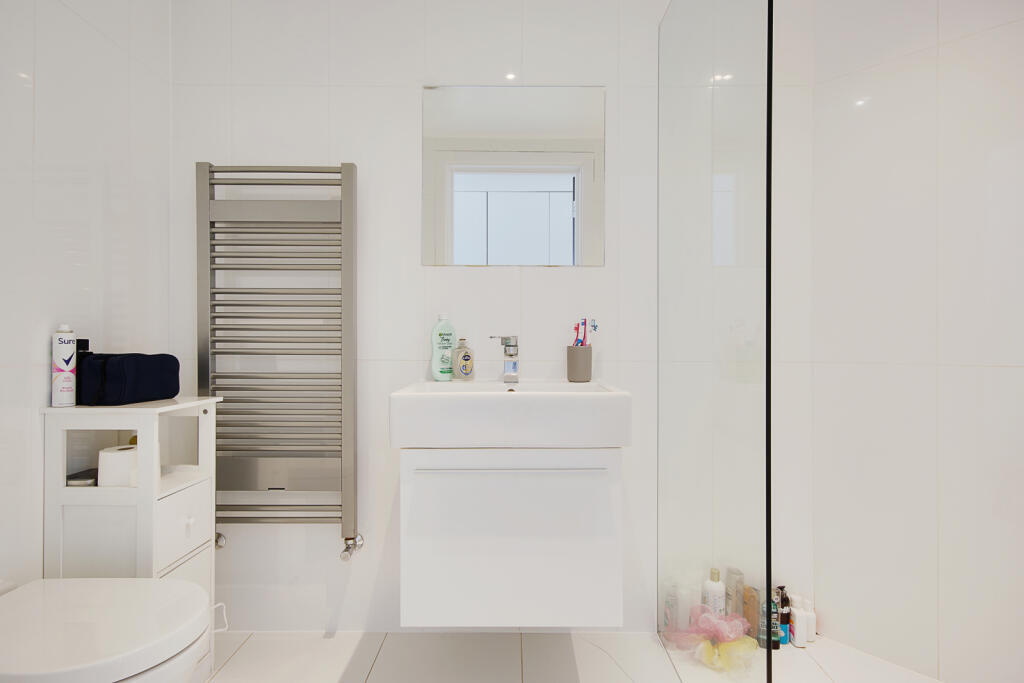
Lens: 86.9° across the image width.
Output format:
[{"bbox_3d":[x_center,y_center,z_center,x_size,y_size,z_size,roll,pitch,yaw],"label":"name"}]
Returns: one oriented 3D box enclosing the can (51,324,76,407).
[{"bbox_3d":[-1.089,0.060,1.318,0.048,0.200,0.048,0,0,37],"label":"can"}]

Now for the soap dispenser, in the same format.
[{"bbox_3d":[-0.153,0.060,1.705,0.071,0.134,0.044,0,0,-12],"label":"soap dispenser"}]

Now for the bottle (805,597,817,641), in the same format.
[{"bbox_3d":[0.960,0.897,1.742,0.046,0.128,0.036,0,0,37],"label":"bottle"}]

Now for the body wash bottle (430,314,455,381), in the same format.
[{"bbox_3d":[-0.219,0.021,1.725,0.076,0.212,0.046,0,0,-5],"label":"body wash bottle"}]

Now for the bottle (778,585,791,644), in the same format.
[{"bbox_3d":[0.875,0.872,1.735,0.045,0.175,0.040,0,0,27],"label":"bottle"}]

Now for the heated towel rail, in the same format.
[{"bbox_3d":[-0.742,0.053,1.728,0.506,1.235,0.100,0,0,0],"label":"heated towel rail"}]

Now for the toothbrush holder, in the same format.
[{"bbox_3d":[0.212,0.070,1.705,0.077,0.112,0.077,0,0,0],"label":"toothbrush holder"}]

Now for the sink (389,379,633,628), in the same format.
[{"bbox_3d":[-0.001,0.423,1.562,0.602,0.592,0.436,0,0,0],"label":"sink"}]

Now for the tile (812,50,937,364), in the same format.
[{"bbox_3d":[1.103,-0.388,1.656,0.010,0.904,0.322,0,0,-39],"label":"tile"}]

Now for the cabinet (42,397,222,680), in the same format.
[{"bbox_3d":[-0.973,0.559,1.415,0.292,0.800,0.262,0,0,0],"label":"cabinet"}]

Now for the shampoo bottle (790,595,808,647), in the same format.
[{"bbox_3d":[0.913,0.884,1.720,0.040,0.155,0.052,0,0,-37],"label":"shampoo bottle"}]

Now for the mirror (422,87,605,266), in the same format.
[{"bbox_3d":[0.005,-0.539,1.770,0.598,0.592,0.015,0,0,0],"label":"mirror"}]

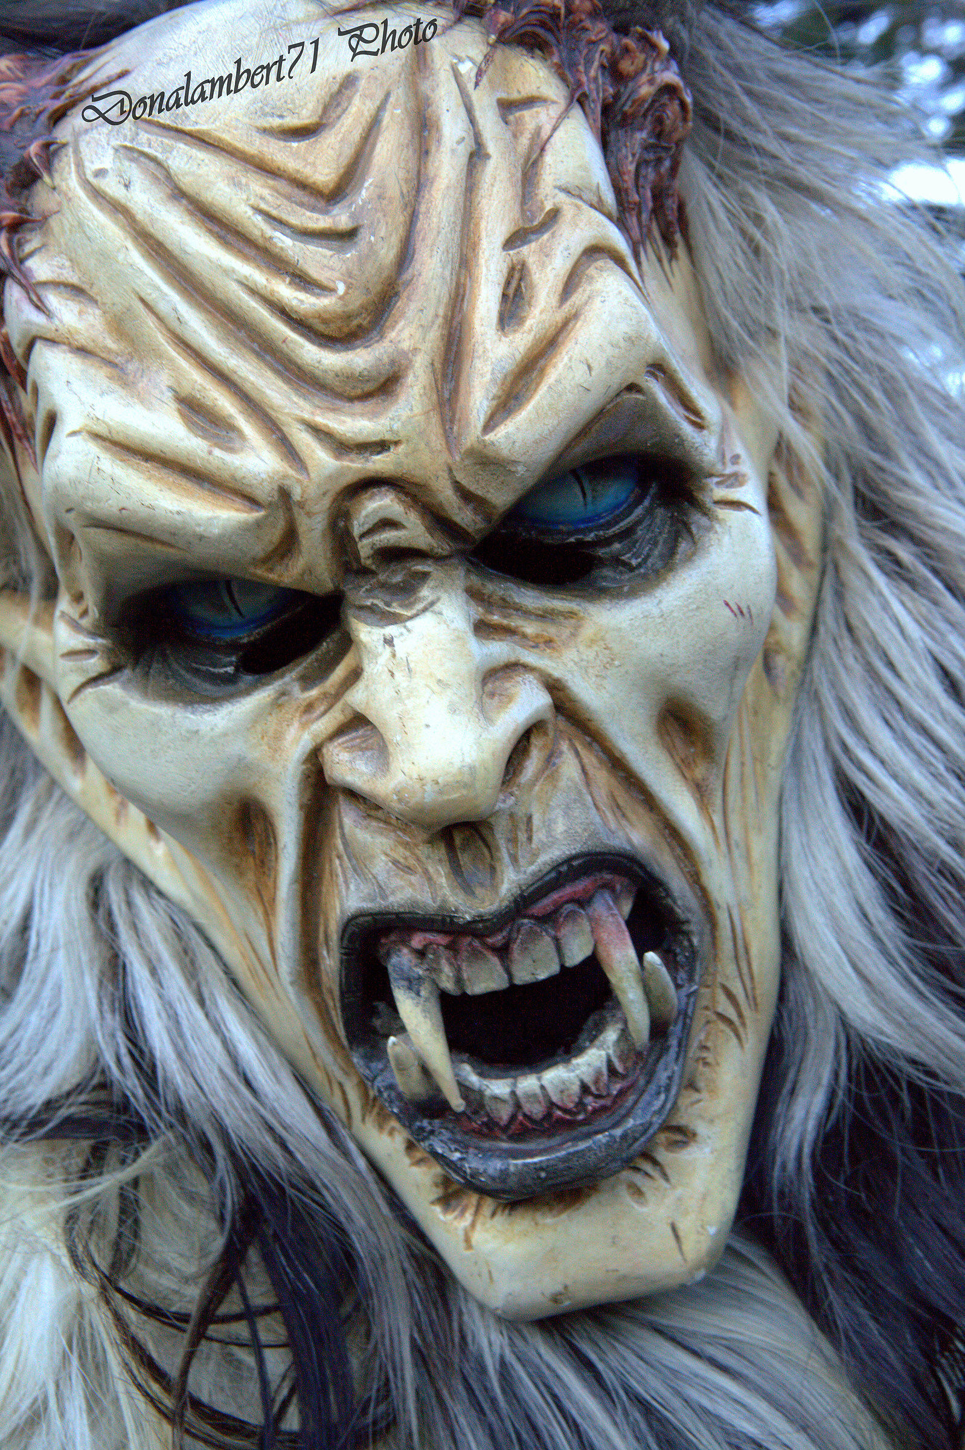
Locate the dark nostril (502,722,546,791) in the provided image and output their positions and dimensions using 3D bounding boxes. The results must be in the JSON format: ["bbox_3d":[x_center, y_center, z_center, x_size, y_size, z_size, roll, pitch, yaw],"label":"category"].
[{"bbox_3d":[0.013,0.010,0.595,0.012,0.020,0.012,-15,4,0],"label":"dark nostril"}]

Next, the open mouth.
[{"bbox_3d":[0.013,0.094,0.610,0.106,0.095,0.050,-14,4,11],"label":"open mouth"}]

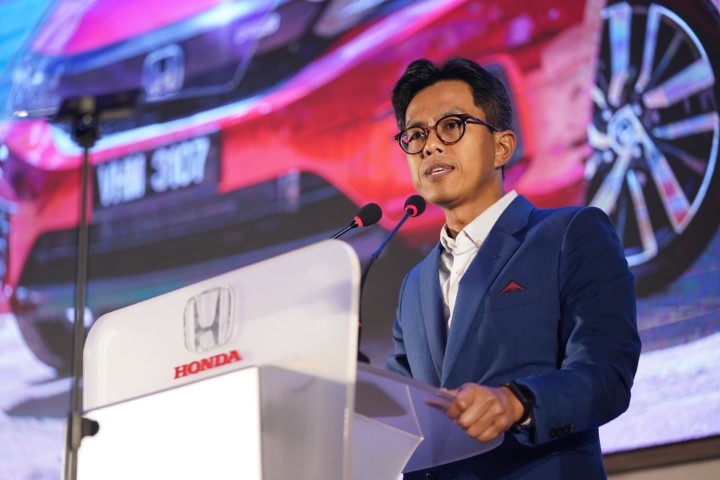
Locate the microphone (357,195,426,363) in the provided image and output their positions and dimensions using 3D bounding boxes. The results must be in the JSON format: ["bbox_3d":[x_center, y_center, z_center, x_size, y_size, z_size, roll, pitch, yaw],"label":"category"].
[{"bbox_3d":[0.031,0.050,3.200,0.068,0.277,0.205,-9,-18,31],"label":"microphone"}]

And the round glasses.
[{"bbox_3d":[0.149,-0.152,3.510,0.140,0.049,0.142,-15,-17,30],"label":"round glasses"}]

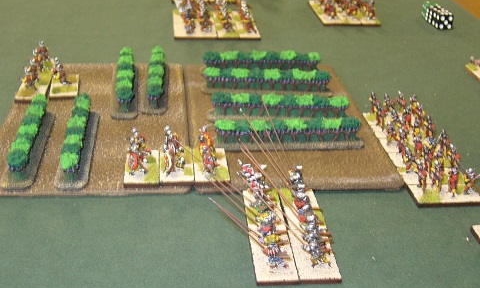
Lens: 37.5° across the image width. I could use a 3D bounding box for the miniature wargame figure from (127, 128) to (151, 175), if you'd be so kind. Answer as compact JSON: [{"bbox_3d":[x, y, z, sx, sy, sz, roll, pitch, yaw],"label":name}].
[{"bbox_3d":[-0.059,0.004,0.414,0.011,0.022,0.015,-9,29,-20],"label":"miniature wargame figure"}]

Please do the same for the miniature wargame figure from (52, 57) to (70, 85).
[{"bbox_3d":[-0.135,-0.056,0.534,0.011,0.018,0.013,-6,28,-14],"label":"miniature wargame figure"}]

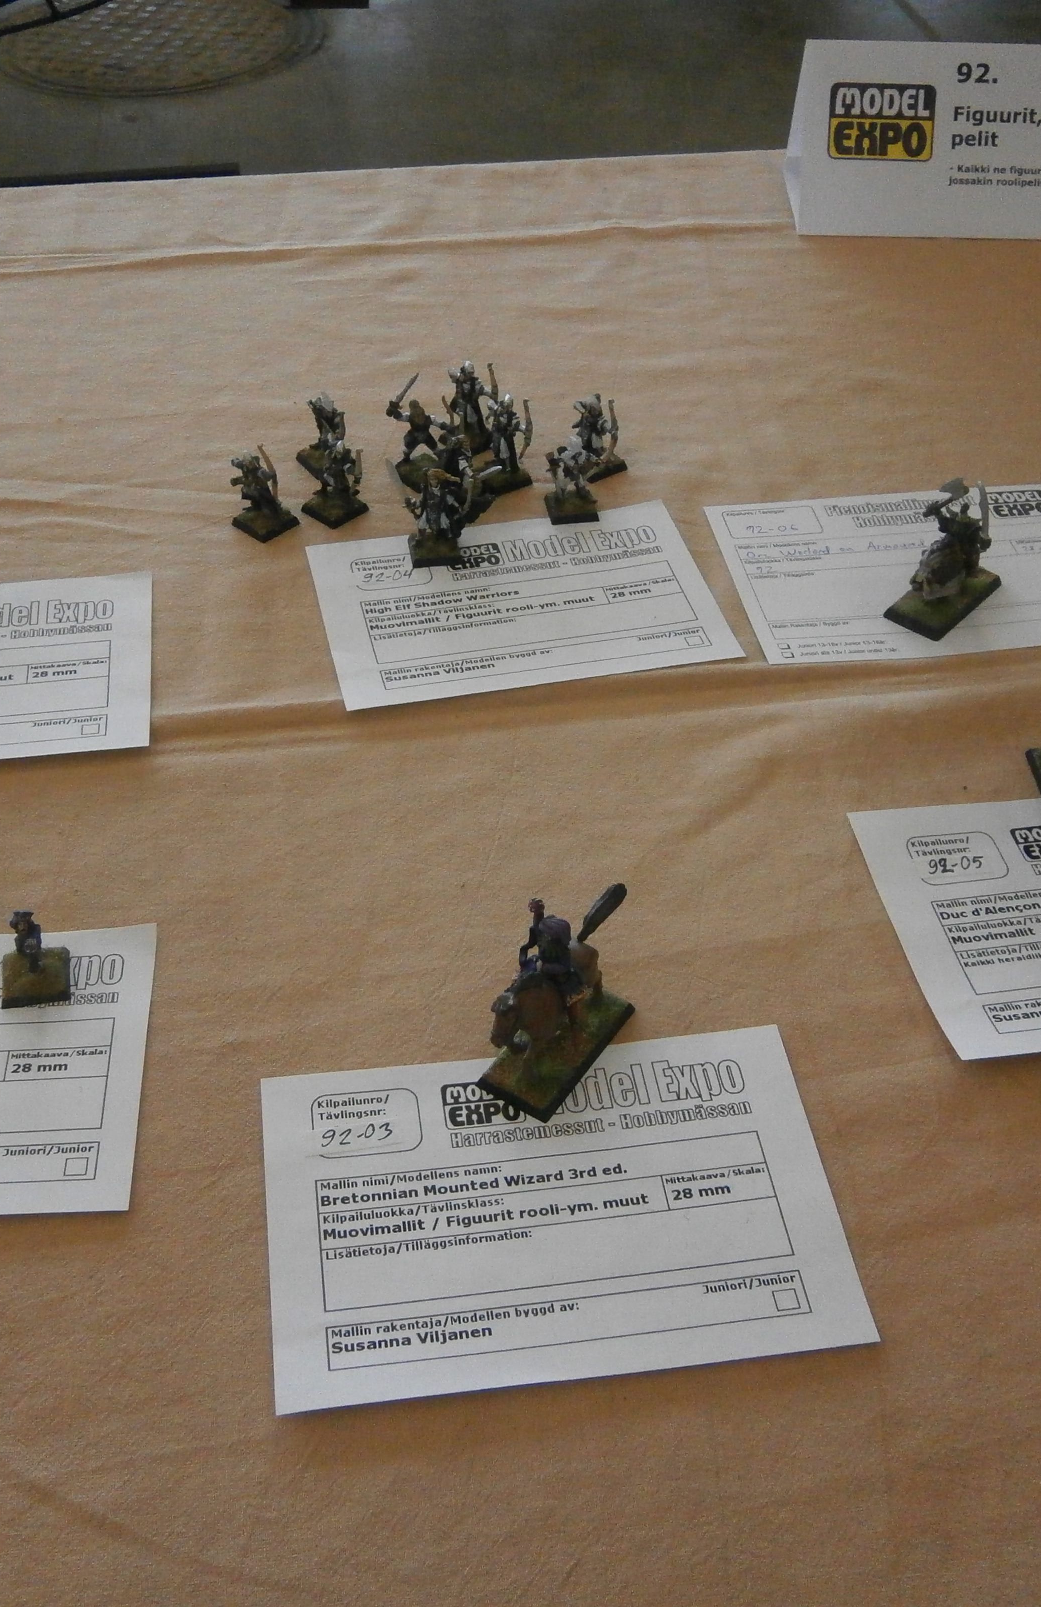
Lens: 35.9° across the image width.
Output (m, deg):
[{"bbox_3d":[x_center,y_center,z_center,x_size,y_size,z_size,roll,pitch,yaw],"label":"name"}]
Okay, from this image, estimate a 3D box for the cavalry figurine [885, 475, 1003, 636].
[{"bbox_3d":[0.163,-0.096,0.600,0.026,0.054,0.048,32,52,27],"label":"cavalry figurine"}]

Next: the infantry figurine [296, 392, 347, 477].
[{"bbox_3d":[-0.083,-0.159,0.683,0.023,0.035,0.022,-22,49,-22],"label":"infantry figurine"}]

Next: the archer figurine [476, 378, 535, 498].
[{"bbox_3d":[-0.007,-0.152,0.677,0.025,0.036,0.022,-20,49,-21],"label":"archer figurine"}]

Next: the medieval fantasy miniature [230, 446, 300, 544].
[{"bbox_3d":[-0.104,-0.128,0.650,0.023,0.036,0.022,-33,54,-30],"label":"medieval fantasy miniature"}]

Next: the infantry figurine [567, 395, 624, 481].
[{"bbox_3d":[0.034,-0.160,0.687,0.024,0.035,0.022,-20,49,-21],"label":"infantry figurine"}]

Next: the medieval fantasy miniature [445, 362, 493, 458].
[{"bbox_3d":[-0.023,-0.169,0.678,0.022,0.040,0.021,-21,49,-22],"label":"medieval fantasy miniature"}]

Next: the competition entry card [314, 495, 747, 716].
[{"bbox_3d":[-0.001,-0.080,0.614,0.149,0.004,0.101,-9,46,-11],"label":"competition entry card"}]

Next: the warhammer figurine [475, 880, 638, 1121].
[{"bbox_3d":[0.014,0.048,0.457,0.026,0.064,0.056,26,50,23],"label":"warhammer figurine"}]

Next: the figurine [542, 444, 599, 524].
[{"bbox_3d":[0.022,-0.135,0.662,0.023,0.034,0.022,-4,45,-6],"label":"figurine"}]

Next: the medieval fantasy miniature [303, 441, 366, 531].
[{"bbox_3d":[-0.075,-0.131,0.644,0.021,0.033,0.021,31,52,27],"label":"medieval fantasy miniature"}]

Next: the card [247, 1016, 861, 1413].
[{"bbox_3d":[0.009,0.105,0.428,0.149,0.004,0.101,-5,45,-6],"label":"card"}]

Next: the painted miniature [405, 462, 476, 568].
[{"bbox_3d":[-0.032,-0.114,0.623,0.027,0.040,0.021,-3,45,-4],"label":"painted miniature"}]

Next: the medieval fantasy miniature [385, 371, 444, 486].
[{"bbox_3d":[-0.038,-0.153,0.659,0.026,0.045,0.021,-11,46,-13],"label":"medieval fantasy miniature"}]

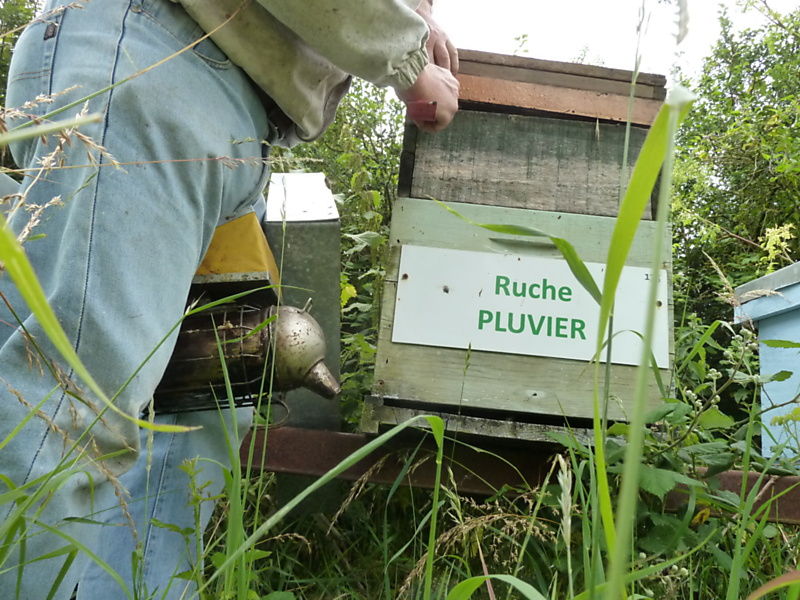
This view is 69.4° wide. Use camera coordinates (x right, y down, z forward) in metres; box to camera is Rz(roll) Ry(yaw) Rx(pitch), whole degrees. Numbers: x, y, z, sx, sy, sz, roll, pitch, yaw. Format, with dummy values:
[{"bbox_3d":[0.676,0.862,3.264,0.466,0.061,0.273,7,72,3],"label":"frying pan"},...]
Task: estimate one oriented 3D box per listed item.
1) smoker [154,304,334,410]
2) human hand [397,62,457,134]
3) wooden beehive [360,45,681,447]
[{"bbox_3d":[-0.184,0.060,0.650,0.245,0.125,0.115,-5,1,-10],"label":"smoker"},{"bbox_3d":[0.046,-0.315,0.898,0.100,0.088,0.085,35,0,-12],"label":"human hand"},{"bbox_3d":[0.202,-0.049,1.117,0.445,0.640,0.540,5,-13,0],"label":"wooden beehive"}]

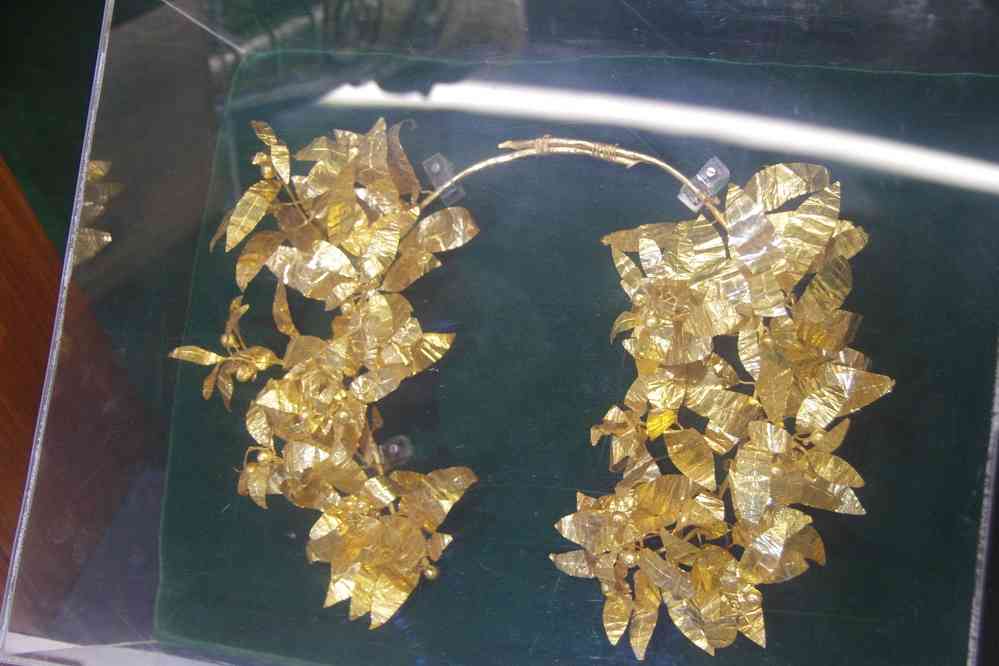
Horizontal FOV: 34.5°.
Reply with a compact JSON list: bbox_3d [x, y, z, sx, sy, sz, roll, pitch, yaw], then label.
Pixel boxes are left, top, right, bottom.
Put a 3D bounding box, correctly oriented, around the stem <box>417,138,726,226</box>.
[{"bbox_3d":[0.034,-0.072,0.751,0.151,0.009,0.039,4,83,20],"label":"stem"}]

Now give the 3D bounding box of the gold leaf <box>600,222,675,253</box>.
[{"bbox_3d":[0.062,-0.043,0.705,0.038,0.006,0.012,-8,83,18],"label":"gold leaf"}]

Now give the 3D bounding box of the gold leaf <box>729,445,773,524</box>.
[{"bbox_3d":[0.107,0.065,0.687,0.017,0.009,0.035,-5,82,14],"label":"gold leaf"}]

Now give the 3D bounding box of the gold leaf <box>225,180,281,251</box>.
[{"bbox_3d":[-0.122,-0.058,0.796,0.015,0.008,0.045,39,92,6],"label":"gold leaf"}]

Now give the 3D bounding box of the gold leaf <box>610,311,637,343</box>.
[{"bbox_3d":[0.058,-0.004,0.753,0.018,0.006,0.008,-45,77,5],"label":"gold leaf"}]

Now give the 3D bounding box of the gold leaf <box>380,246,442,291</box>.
[{"bbox_3d":[-0.040,-0.026,0.739,0.033,0.006,0.014,-25,80,14],"label":"gold leaf"}]

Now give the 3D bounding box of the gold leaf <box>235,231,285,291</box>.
[{"bbox_3d":[-0.117,-0.035,0.796,0.018,0.010,0.036,38,91,6],"label":"gold leaf"}]

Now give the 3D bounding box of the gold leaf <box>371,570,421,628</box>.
[{"bbox_3d":[-0.050,0.119,0.719,0.016,0.006,0.033,31,92,15],"label":"gold leaf"}]

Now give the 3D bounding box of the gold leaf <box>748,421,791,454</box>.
[{"bbox_3d":[0.115,0.045,0.687,0.019,0.010,0.014,-1,84,14],"label":"gold leaf"}]

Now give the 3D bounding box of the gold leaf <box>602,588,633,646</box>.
[{"bbox_3d":[0.049,0.120,0.683,0.012,0.006,0.026,1,82,15],"label":"gold leaf"}]

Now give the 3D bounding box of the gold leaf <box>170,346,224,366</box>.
[{"bbox_3d":[-0.145,0.011,0.770,0.031,0.006,0.009,4,59,20],"label":"gold leaf"}]

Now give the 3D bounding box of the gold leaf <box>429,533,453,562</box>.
[{"bbox_3d":[-0.029,0.099,0.746,0.011,0.010,0.013,-4,81,8],"label":"gold leaf"}]

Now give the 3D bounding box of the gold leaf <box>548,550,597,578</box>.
[{"bbox_3d":[0.034,0.103,0.723,0.023,0.007,0.012,10,84,12],"label":"gold leaf"}]

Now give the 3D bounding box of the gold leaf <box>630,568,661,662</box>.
[{"bbox_3d":[0.060,0.118,0.679,0.012,0.006,0.040,2,82,15],"label":"gold leaf"}]

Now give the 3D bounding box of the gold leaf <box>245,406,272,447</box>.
[{"bbox_3d":[-0.120,0.046,0.799,0.013,0.006,0.021,-14,81,7],"label":"gold leaf"}]

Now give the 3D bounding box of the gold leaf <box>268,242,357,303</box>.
[{"bbox_3d":[-0.090,-0.030,0.778,0.047,0.012,0.025,8,88,7],"label":"gold leaf"}]

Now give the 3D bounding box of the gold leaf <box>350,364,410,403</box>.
[{"bbox_3d":[-0.054,0.021,0.736,0.032,0.006,0.014,-20,80,16],"label":"gold leaf"}]

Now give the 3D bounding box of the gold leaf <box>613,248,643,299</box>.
[{"bbox_3d":[0.060,-0.028,0.756,0.011,0.007,0.029,-26,79,9],"label":"gold leaf"}]

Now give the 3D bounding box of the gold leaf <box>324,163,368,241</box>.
[{"bbox_3d":[-0.077,-0.065,0.805,0.019,0.009,0.043,10,87,10],"label":"gold leaf"}]

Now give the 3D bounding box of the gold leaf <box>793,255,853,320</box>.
[{"bbox_3d":[0.136,-0.019,0.675,0.016,0.006,0.033,39,95,17],"label":"gold leaf"}]

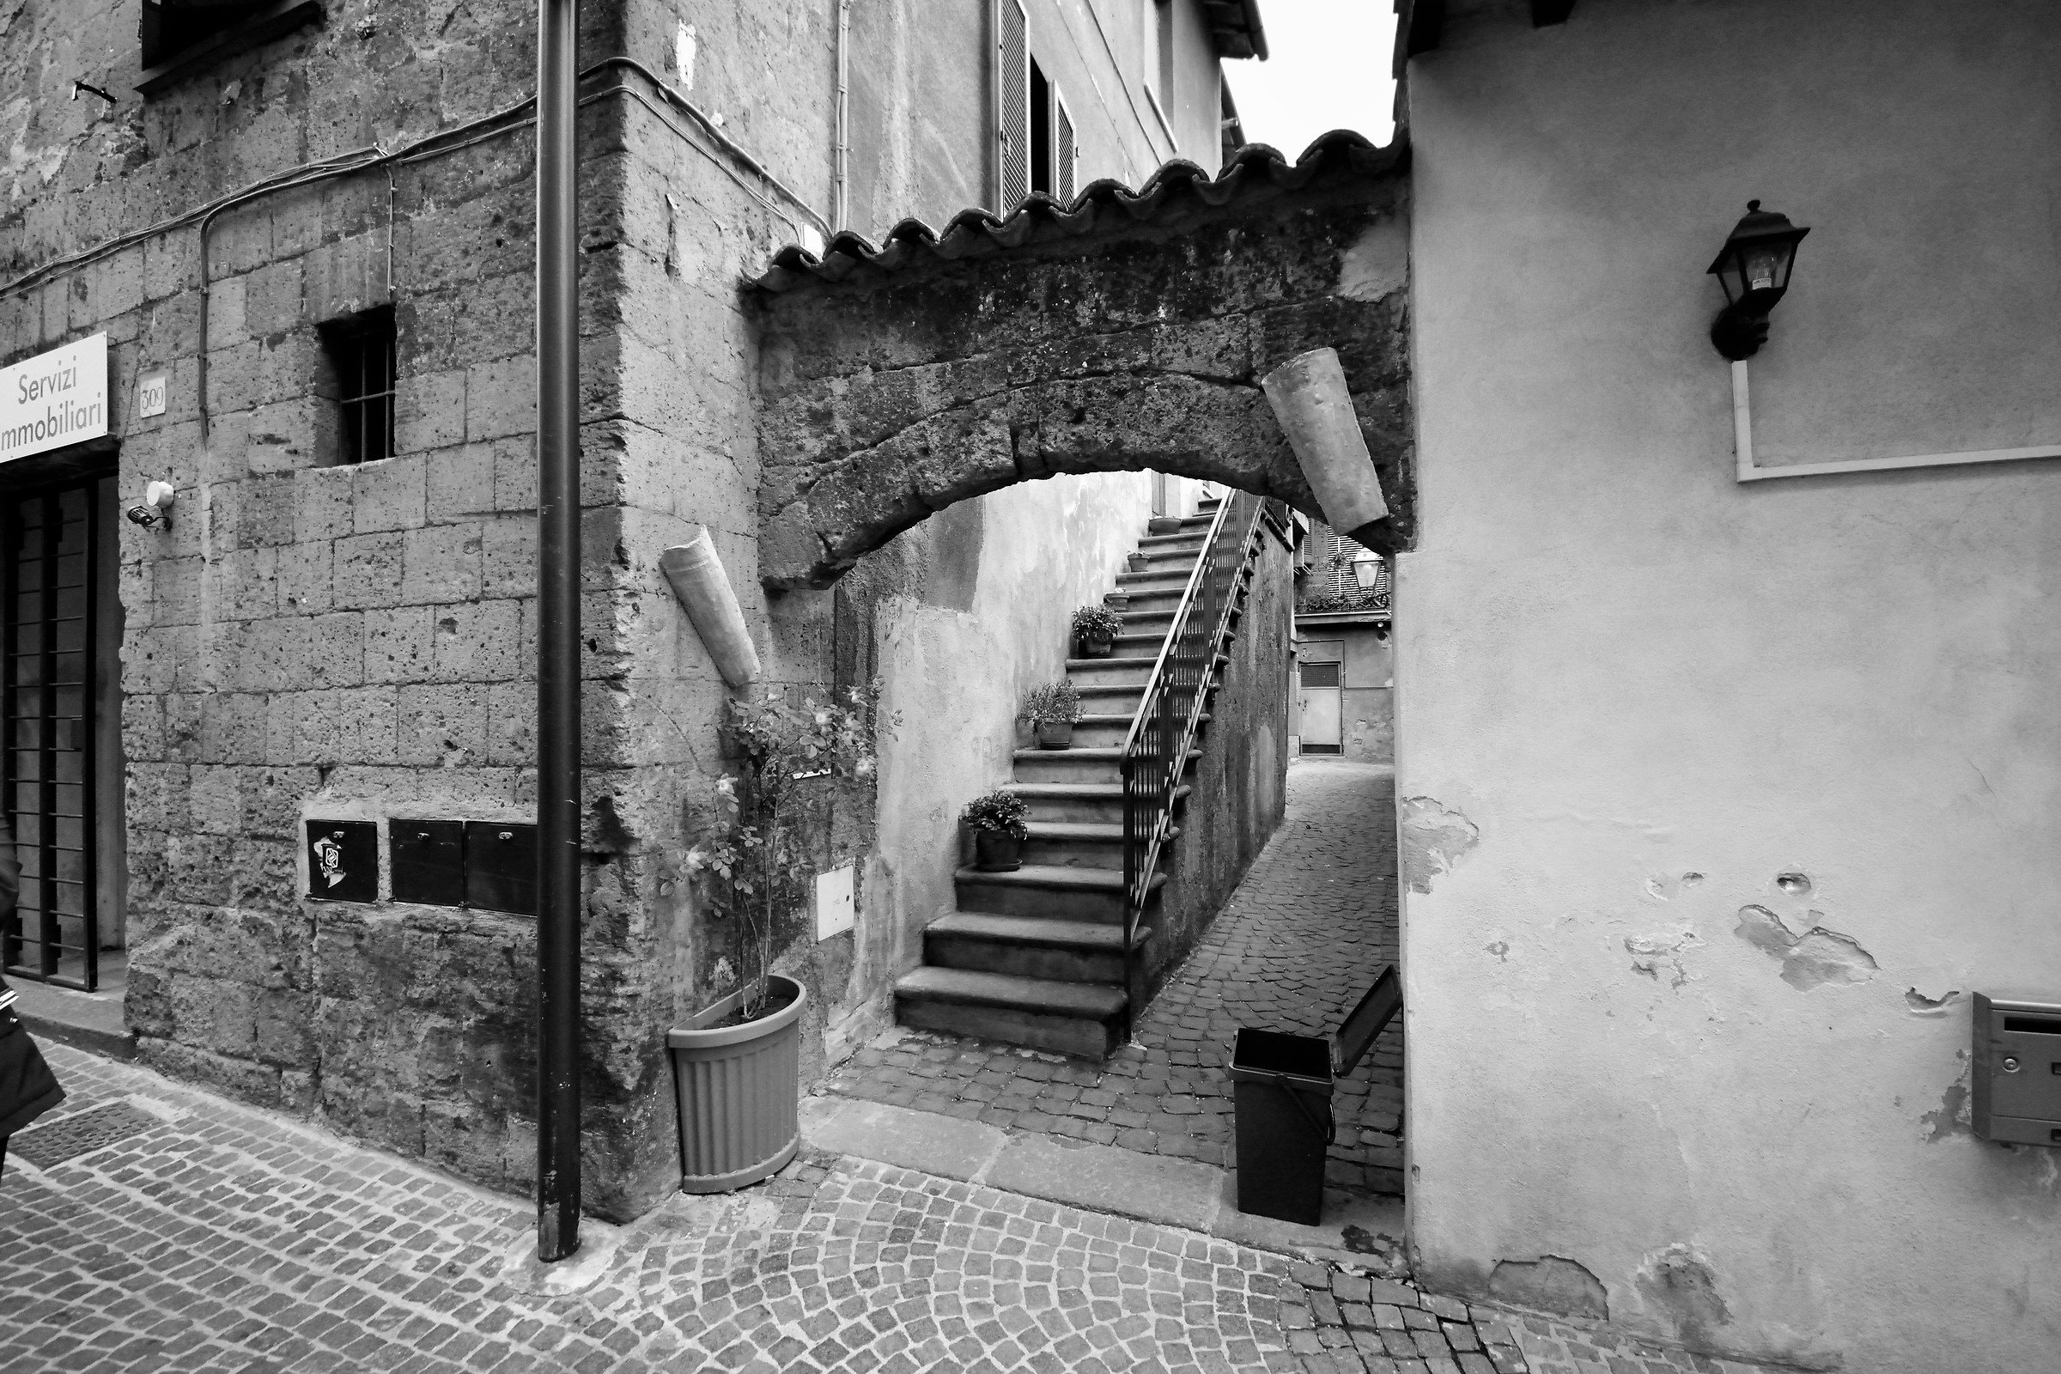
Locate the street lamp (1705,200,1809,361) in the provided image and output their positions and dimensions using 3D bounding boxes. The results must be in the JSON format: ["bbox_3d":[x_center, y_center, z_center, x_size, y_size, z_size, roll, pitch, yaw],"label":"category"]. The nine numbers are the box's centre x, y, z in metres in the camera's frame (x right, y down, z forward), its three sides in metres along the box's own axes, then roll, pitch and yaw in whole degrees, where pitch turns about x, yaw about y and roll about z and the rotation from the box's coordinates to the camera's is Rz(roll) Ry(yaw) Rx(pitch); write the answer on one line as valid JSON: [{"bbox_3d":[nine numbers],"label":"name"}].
[{"bbox_3d":[1.583,-0.920,1.898,0.155,0.314,0.195,-1,-1,23],"label":"street lamp"}]

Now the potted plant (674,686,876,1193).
[{"bbox_3d":[-0.780,0.787,2.832,0.460,1.555,0.620,-1,-1,23],"label":"potted plant"}]

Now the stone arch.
[{"bbox_3d":[0.085,-0.954,2.799,2.114,1.190,0.460,-1,-1,23],"label":"stone arch"}]

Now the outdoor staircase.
[{"bbox_3d":[0.762,-0.127,5.710,1.015,3.276,4.736,-1,-1,23],"label":"outdoor staircase"}]

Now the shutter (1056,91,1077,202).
[{"bbox_3d":[0.209,-3.115,5.607,0.045,1.320,0.410,-1,-1,23],"label":"shutter"}]

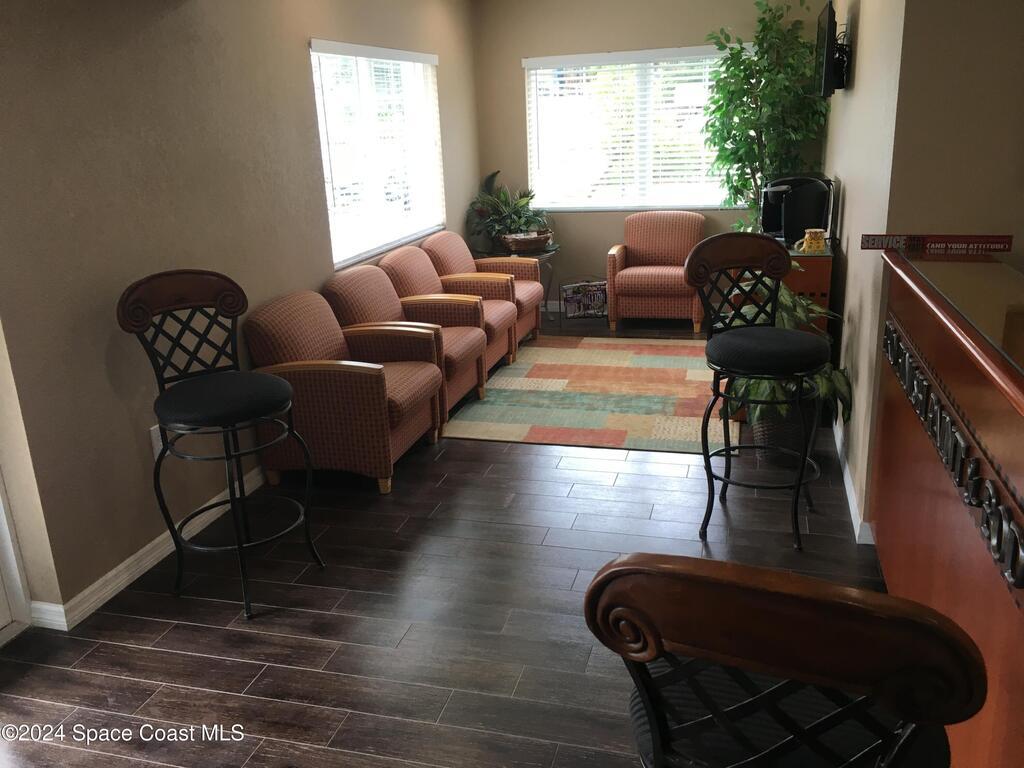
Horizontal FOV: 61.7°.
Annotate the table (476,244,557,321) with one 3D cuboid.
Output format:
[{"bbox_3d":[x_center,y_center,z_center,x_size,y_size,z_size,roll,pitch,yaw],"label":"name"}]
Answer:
[{"bbox_3d":[0.024,-0.775,6.879,0.680,0.600,0.680,2,18,15],"label":"table"}]

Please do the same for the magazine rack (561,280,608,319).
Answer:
[{"bbox_3d":[0.585,-0.660,6.746,0.380,0.300,0.100,-3,17,-2],"label":"magazine rack"}]

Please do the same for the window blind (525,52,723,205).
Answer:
[{"bbox_3d":[1.002,-1.944,6.630,1.830,1.165,0.090,2,18,15],"label":"window blind"}]

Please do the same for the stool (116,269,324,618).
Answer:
[{"bbox_3d":[-0.995,0.176,3.014,0.480,1.130,0.560,-14,21,-34],"label":"stool"}]

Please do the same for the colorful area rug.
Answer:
[{"bbox_3d":[0.646,-0.018,5.325,1.520,0.012,2.210,2,18,15],"label":"colorful area rug"}]

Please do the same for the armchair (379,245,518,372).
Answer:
[{"bbox_3d":[-0.372,-0.459,5.442,0.720,0.845,0.700,2,18,15],"label":"armchair"}]

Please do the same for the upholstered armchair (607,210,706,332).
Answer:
[{"bbox_3d":[1.124,-0.870,6.602,0.700,0.850,0.690,2,18,15],"label":"upholstered armchair"}]

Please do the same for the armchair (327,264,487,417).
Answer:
[{"bbox_3d":[-0.565,-0.237,4.758,0.720,0.845,0.700,2,18,15],"label":"armchair"}]

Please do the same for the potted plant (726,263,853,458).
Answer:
[{"bbox_3d":[1.255,-0.094,3.958,0.540,0.900,0.600,2,18,15],"label":"potted plant"}]

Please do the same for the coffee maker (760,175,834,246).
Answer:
[{"bbox_3d":[1.465,-0.883,4.405,0.340,0.355,0.250,2,18,15],"label":"coffee maker"}]

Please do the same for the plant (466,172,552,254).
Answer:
[{"bbox_3d":[0.003,-1.353,6.701,0.660,0.600,0.520,2,18,15],"label":"plant"}]

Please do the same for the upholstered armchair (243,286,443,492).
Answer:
[{"bbox_3d":[-0.757,-0.017,4.078,0.720,0.845,0.700,2,18,15],"label":"upholstered armchair"}]

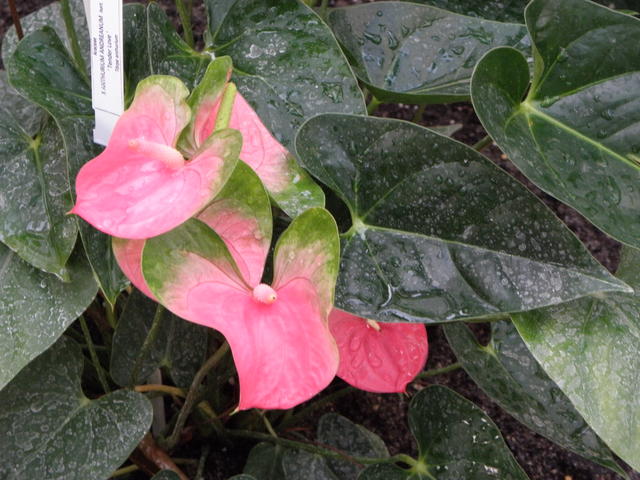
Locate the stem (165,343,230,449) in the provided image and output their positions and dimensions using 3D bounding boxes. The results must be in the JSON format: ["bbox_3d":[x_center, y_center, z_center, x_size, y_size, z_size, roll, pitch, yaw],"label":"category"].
[{"bbox_3d":[-0.082,0.104,1.740,0.012,0.087,0.012,30,22,0],"label":"stem"}]

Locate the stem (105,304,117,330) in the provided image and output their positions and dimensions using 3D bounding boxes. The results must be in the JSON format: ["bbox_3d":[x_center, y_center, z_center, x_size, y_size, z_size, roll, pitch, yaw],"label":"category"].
[{"bbox_3d":[-0.142,0.053,1.760,0.007,0.021,0.007,-15,27,0],"label":"stem"}]

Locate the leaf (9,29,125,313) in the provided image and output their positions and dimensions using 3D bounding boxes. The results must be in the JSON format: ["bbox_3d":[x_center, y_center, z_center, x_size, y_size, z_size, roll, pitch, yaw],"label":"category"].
[{"bbox_3d":[-0.153,-0.048,1.620,0.092,0.187,0.042,-2,9,15],"label":"leaf"}]

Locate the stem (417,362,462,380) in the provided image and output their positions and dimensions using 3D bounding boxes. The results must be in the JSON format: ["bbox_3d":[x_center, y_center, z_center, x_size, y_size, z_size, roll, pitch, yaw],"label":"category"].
[{"bbox_3d":[0.083,0.091,1.790,0.033,0.006,0.006,-13,0,11],"label":"stem"}]

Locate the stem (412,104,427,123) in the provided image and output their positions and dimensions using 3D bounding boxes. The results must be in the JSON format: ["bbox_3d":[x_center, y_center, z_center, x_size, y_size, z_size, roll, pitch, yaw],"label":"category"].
[{"bbox_3d":[0.071,-0.091,1.860,0.005,0.015,0.005,16,27,0],"label":"stem"}]

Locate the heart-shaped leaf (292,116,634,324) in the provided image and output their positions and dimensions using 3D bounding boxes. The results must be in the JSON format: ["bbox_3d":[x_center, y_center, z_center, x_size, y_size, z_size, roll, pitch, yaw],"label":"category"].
[{"bbox_3d":[0.093,-0.006,1.650,0.215,0.035,0.142,13,57,8],"label":"heart-shaped leaf"}]

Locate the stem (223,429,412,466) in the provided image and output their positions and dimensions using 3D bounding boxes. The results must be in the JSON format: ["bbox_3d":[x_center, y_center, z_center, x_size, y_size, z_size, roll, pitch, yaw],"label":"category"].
[{"bbox_3d":[0.000,0.140,1.750,0.127,0.012,0.012,9,0,9],"label":"stem"}]

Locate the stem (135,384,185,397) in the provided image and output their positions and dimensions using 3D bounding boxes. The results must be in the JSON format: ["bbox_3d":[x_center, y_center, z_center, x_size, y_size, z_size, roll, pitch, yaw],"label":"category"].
[{"bbox_3d":[-0.108,0.102,1.740,0.034,0.007,0.007,6,0,-6],"label":"stem"}]

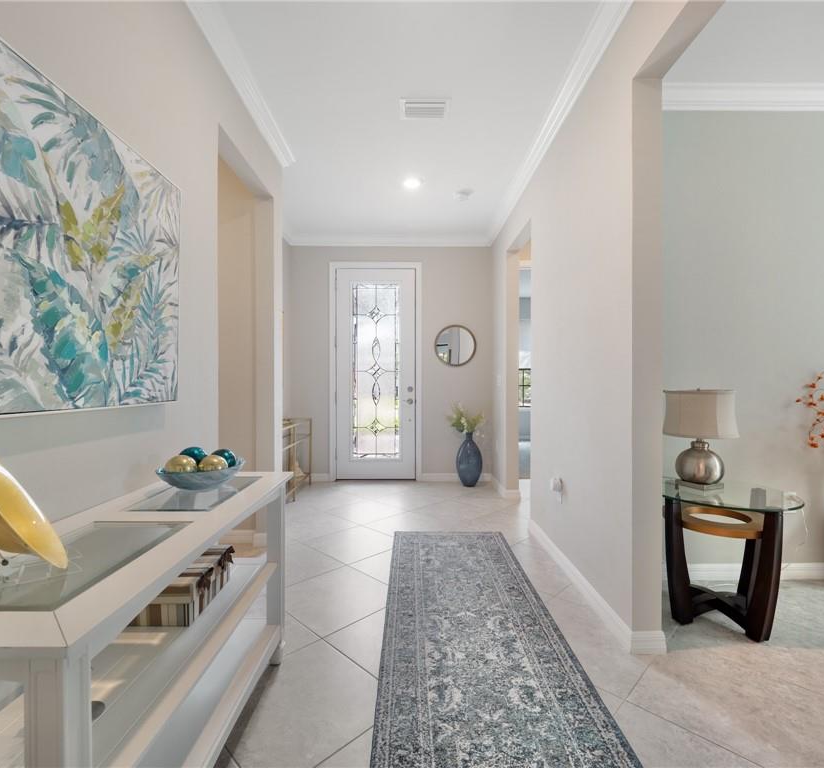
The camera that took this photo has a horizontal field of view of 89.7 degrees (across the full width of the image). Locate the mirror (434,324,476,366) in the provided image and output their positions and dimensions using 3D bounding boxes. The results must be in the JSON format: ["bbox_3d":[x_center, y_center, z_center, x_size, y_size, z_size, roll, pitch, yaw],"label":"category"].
[{"bbox_3d":[0.506,-0.449,4.810,0.485,0.485,0.030,0,0,0],"label":"mirror"}]

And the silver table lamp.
[{"bbox_3d":[1.475,0.273,2.110,0.180,0.500,0.265,0,0,-27],"label":"silver table lamp"}]

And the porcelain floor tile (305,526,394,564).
[{"bbox_3d":[-0.410,1.125,2.920,0.508,0.010,0.508,0,0,-45],"label":"porcelain floor tile"}]

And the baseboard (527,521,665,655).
[{"bbox_3d":[0.977,1.071,2.429,0.153,0.098,1.430,0,0,0],"label":"baseboard"}]

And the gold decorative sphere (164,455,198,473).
[{"bbox_3d":[-0.778,0.289,1.400,0.098,0.098,0.098,0,0,0],"label":"gold decorative sphere"}]

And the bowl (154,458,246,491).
[{"bbox_3d":[-0.739,0.327,1.464,0.280,0.077,0.280,0,0,0],"label":"bowl"}]

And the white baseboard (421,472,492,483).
[{"bbox_3d":[0.515,1.072,4.760,0.817,0.097,0.016,0,0,0],"label":"white baseboard"}]

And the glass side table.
[{"bbox_3d":[1.490,0.821,2.025,0.620,0.600,0.620,0,0,-6],"label":"glass side table"}]

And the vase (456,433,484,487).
[{"bbox_3d":[0.642,0.837,4.620,0.290,0.595,0.290,0,0,0],"label":"vase"}]

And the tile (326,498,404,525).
[{"bbox_3d":[-0.409,1.139,3.680,0.535,0.010,0.535,0,0,45],"label":"tile"}]

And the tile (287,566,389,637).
[{"bbox_3d":[-0.406,1.139,2.216,0.535,0.010,0.535,0,0,45],"label":"tile"}]

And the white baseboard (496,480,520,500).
[{"bbox_3d":[0.990,1.083,4.220,0.180,0.100,0.360,0,0,0],"label":"white baseboard"}]

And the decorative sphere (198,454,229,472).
[{"bbox_3d":[-0.698,0.299,1.455,0.097,0.097,0.097,0,0,0],"label":"decorative sphere"}]

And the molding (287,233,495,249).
[{"bbox_3d":[-0.248,-1.632,4.720,2.310,0.100,0.095,0,0,0],"label":"molding"}]

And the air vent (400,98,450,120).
[{"bbox_3d":[0.079,-1.673,2.535,0.300,0.020,0.205,0,0,0],"label":"air vent"}]

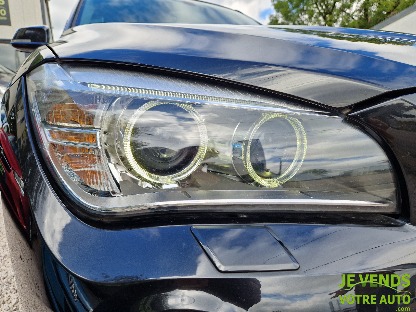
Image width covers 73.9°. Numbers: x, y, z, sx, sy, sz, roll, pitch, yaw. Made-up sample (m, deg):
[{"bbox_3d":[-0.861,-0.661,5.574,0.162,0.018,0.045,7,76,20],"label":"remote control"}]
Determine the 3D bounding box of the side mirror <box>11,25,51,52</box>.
[{"bbox_3d":[-0.989,-0.650,1.550,0.200,0.145,0.130,-5,12,-25],"label":"side mirror"}]

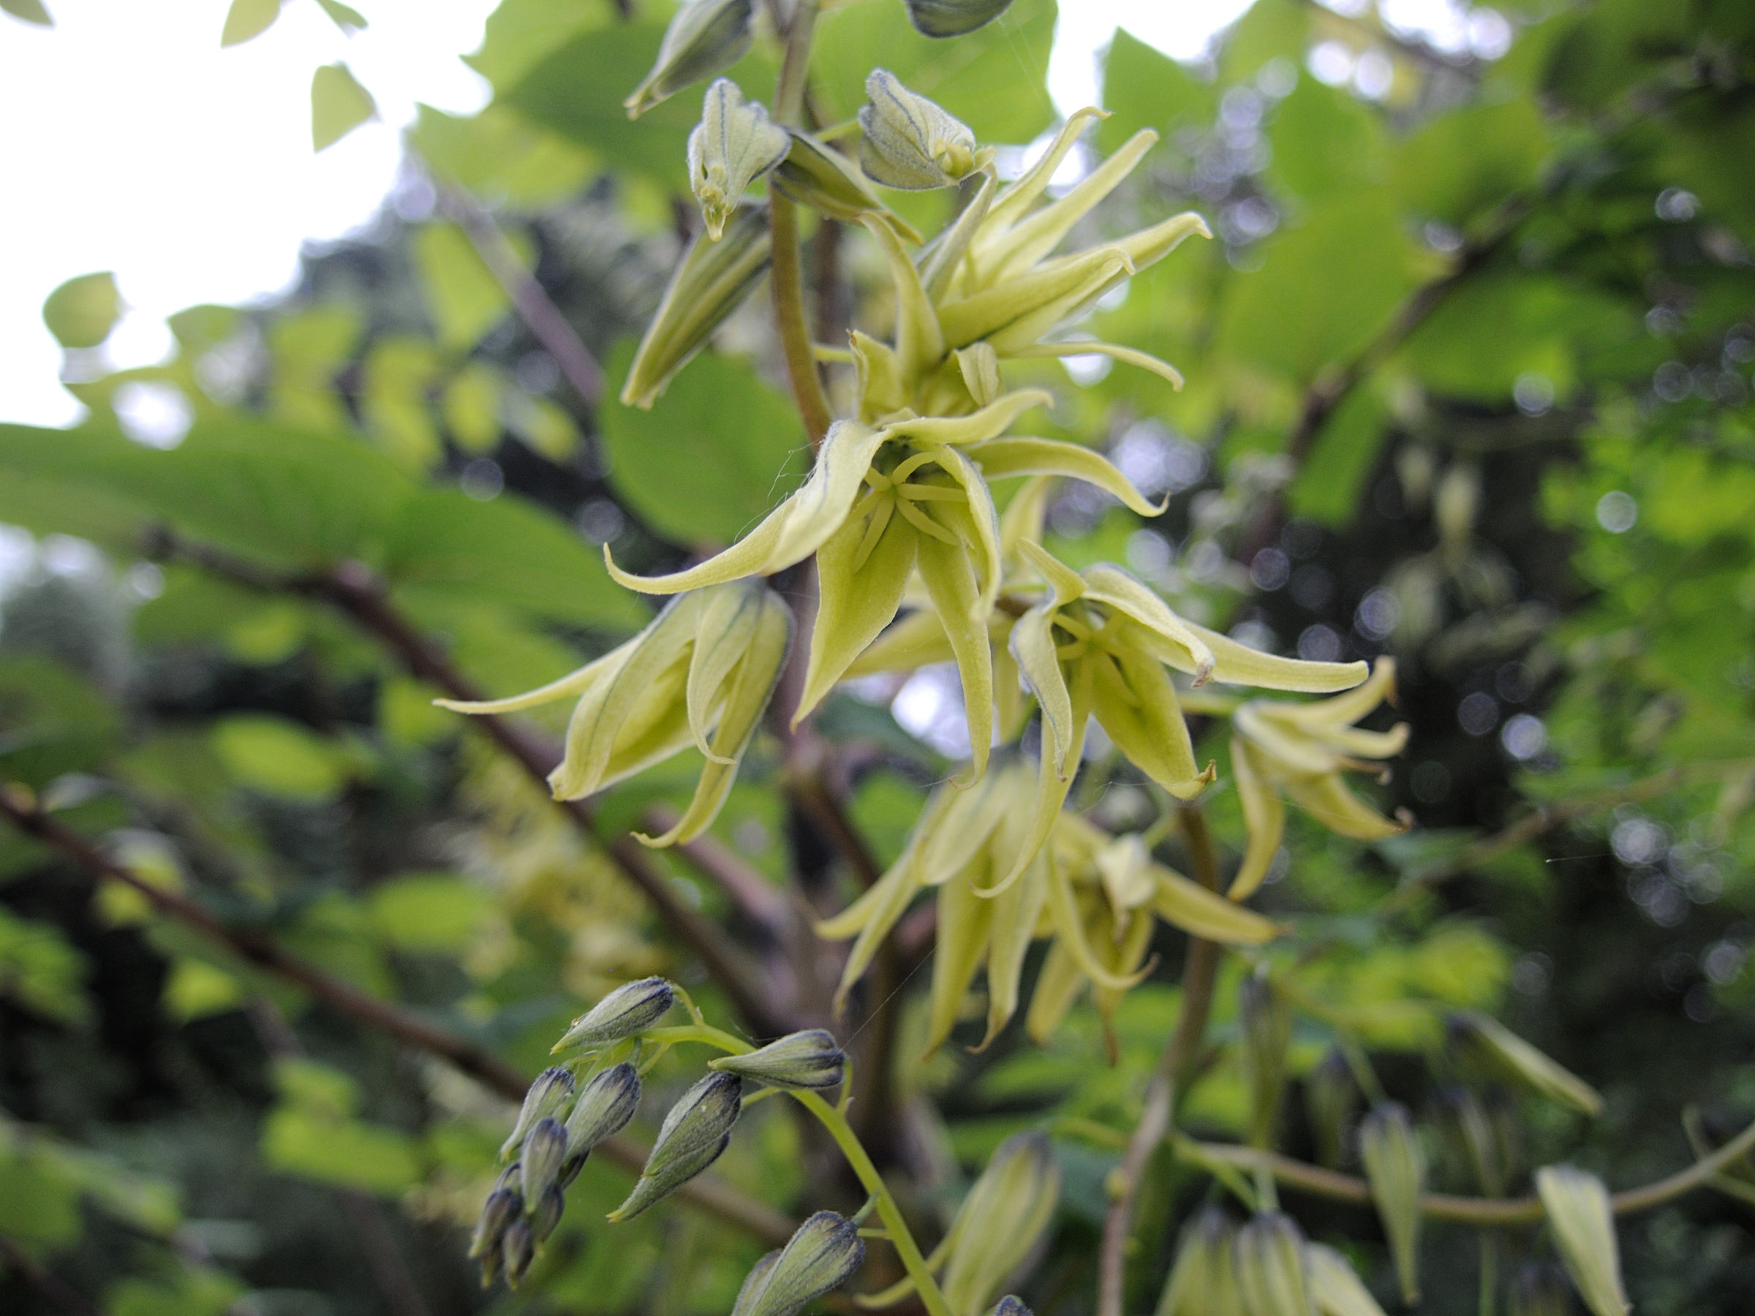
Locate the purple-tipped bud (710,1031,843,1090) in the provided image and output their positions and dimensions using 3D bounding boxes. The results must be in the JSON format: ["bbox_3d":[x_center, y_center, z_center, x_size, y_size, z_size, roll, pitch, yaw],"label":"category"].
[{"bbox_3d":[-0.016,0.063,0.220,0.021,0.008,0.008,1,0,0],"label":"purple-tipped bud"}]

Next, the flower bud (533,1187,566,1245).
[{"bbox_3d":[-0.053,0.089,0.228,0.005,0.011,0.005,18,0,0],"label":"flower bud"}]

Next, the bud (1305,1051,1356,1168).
[{"bbox_3d":[0.102,0.102,0.320,0.011,0.029,0.011,5,0,0],"label":"bud"}]

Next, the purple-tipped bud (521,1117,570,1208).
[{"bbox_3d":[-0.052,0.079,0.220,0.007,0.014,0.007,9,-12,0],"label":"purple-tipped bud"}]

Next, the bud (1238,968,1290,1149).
[{"bbox_3d":[0.079,0.083,0.290,0.010,0.037,0.010,0,0,0],"label":"bud"}]

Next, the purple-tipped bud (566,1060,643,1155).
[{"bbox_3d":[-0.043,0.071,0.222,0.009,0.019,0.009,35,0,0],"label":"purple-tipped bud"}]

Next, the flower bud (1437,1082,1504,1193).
[{"bbox_3d":[0.137,0.111,0.325,0.013,0.028,0.013,-21,0,0],"label":"flower bud"}]

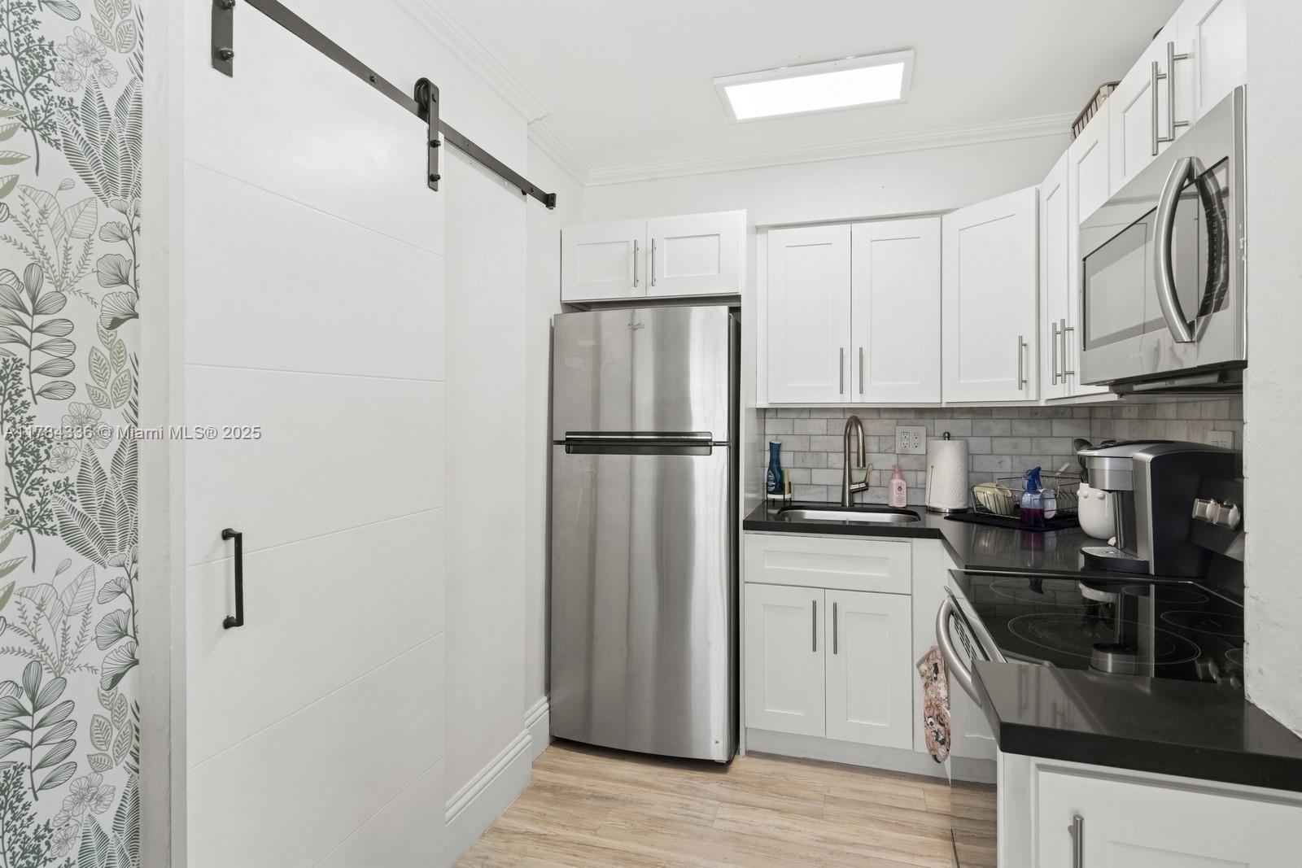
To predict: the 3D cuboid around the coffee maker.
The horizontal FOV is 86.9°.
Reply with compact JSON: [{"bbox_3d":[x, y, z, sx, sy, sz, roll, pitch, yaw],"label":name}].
[{"bbox_3d":[1.320,0.184,1.800,0.315,0.328,0.245,0,1,17],"label":"coffee maker"}]

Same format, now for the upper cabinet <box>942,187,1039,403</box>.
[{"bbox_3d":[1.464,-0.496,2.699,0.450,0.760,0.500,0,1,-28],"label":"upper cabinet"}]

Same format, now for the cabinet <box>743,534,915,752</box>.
[{"bbox_3d":[0.741,0.765,2.847,0.610,0.765,0.580,0,1,17],"label":"cabinet"}]

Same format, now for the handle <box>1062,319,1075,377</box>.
[{"bbox_3d":[1.205,-0.237,1.988,0.035,0.183,0.012,0,1,17],"label":"handle"}]

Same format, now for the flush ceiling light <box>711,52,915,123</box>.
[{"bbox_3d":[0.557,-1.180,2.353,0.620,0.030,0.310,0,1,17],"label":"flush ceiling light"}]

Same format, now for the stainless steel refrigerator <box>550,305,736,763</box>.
[{"bbox_3d":[0.046,0.393,2.969,0.718,1.727,0.760,0,1,17],"label":"stainless steel refrigerator"}]

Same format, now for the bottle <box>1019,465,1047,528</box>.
[{"bbox_3d":[1.345,0.224,2.417,0.080,0.212,0.056,0,1,17],"label":"bottle"}]

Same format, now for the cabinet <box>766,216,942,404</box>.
[{"bbox_3d":[0.863,-0.489,2.959,0.687,0.751,0.332,0,1,17],"label":"cabinet"}]

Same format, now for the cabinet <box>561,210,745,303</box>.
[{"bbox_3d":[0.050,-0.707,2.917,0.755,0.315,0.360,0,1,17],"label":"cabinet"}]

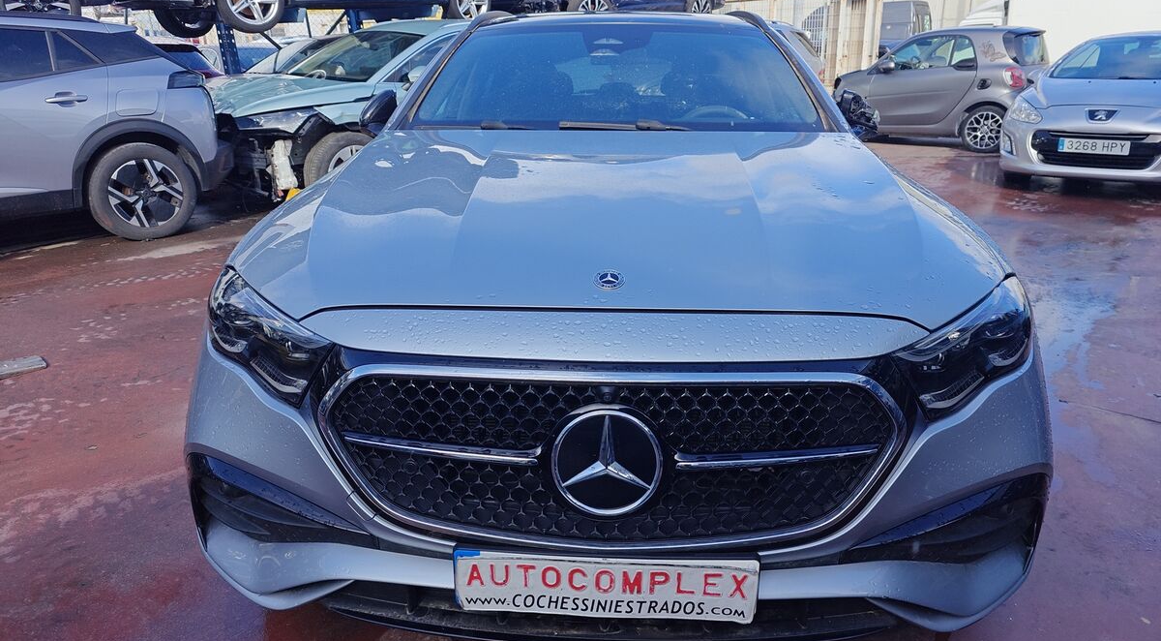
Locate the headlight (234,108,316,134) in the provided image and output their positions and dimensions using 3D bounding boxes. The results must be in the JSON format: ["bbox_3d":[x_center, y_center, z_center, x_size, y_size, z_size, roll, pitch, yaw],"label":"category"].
[{"bbox_3d":[-2.496,-1.629,6.355,0.420,0.200,0.500,17,25,41],"label":"headlight"}]

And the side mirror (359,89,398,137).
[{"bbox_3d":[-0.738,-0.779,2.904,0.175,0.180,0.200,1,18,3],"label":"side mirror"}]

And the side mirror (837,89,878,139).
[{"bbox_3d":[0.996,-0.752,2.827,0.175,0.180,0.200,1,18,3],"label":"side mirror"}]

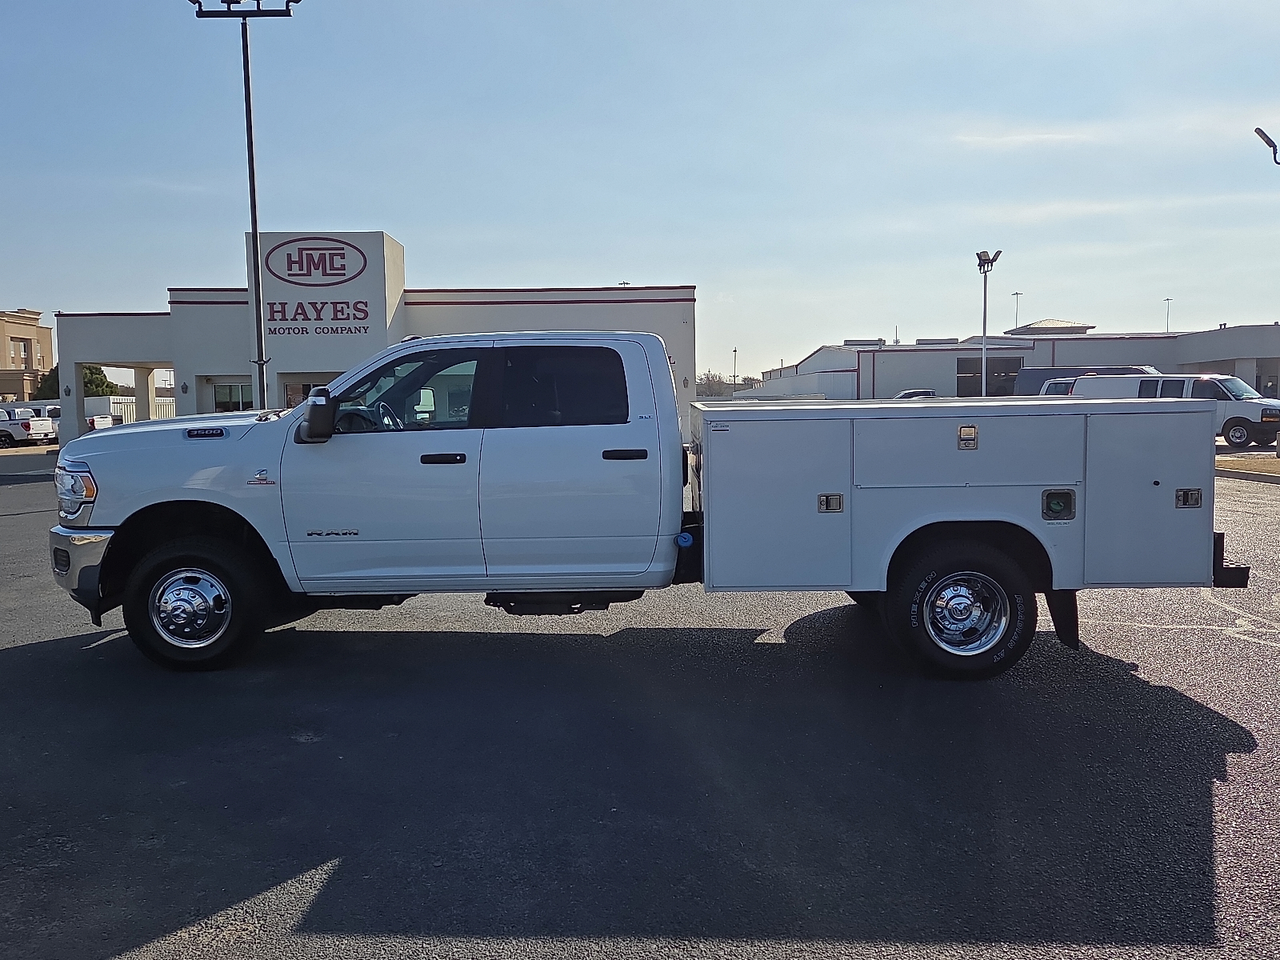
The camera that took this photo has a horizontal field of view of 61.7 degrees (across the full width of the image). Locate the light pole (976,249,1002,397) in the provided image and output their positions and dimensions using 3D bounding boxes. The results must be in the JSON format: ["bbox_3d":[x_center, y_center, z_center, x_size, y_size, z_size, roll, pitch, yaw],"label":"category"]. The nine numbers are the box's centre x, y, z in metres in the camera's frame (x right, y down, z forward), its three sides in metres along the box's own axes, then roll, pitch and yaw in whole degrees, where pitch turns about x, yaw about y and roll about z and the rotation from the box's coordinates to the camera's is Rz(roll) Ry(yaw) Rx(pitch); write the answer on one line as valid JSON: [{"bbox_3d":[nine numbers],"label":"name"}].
[{"bbox_3d":[13.703,-5.525,42.708,1.000,7.130,1.000,-1,5,0],"label":"light pole"}]

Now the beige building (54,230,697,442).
[{"bbox_3d":[-9.451,-5.207,42.047,22.740,7.250,11.500,-1,5,-3],"label":"beige building"}]

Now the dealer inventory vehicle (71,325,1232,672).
[{"bbox_3d":[-0.111,0.046,6.998,6.980,1.970,2.480,-1,5,2],"label":"dealer inventory vehicle"}]

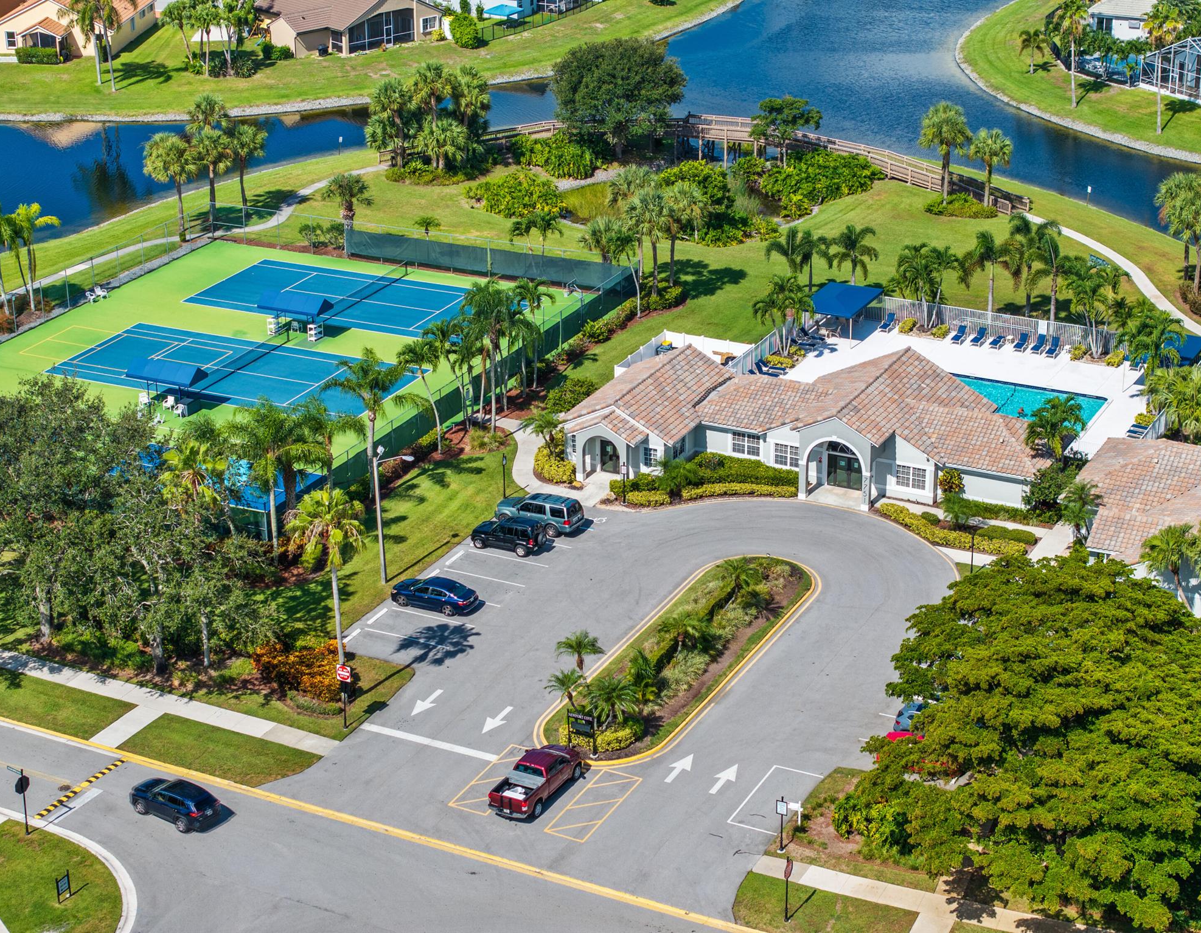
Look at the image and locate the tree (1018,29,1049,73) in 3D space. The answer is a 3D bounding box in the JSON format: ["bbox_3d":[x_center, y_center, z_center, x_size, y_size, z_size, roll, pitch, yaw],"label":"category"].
[{"bbox_3d":[41.610,-39.816,241.700,2.978,4.447,2.978,-1,22,0],"label":"tree"}]

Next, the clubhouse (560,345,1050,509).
[{"bbox_3d":[12.917,-2.468,148.772,28.200,5.700,15.500,10,25,24],"label":"clubhouse"}]

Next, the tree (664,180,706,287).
[{"bbox_3d":[6.083,-16.785,182.751,3.455,8.097,3.455,-1,22,0],"label":"tree"}]

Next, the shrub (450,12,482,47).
[{"bbox_3d":[-13.757,-44.586,256.715,2.922,3.560,2.922,-1,22,0],"label":"shrub"}]

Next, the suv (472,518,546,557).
[{"bbox_3d":[-5.103,3.724,140.009,4.430,1.790,1.830,10,25,25],"label":"suv"}]

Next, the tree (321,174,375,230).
[{"bbox_3d":[-19.213,-19.191,191.809,3.800,6.350,3.800,-1,22,0],"label":"tree"}]

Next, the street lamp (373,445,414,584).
[{"bbox_3d":[-10.859,2.813,134.542,2.416,8.000,0.600,10,25,24],"label":"street lamp"}]

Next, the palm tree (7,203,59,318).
[{"bbox_3d":[-40.352,-14.995,180.380,3.788,8.093,3.788,-1,22,0],"label":"palm tree"}]

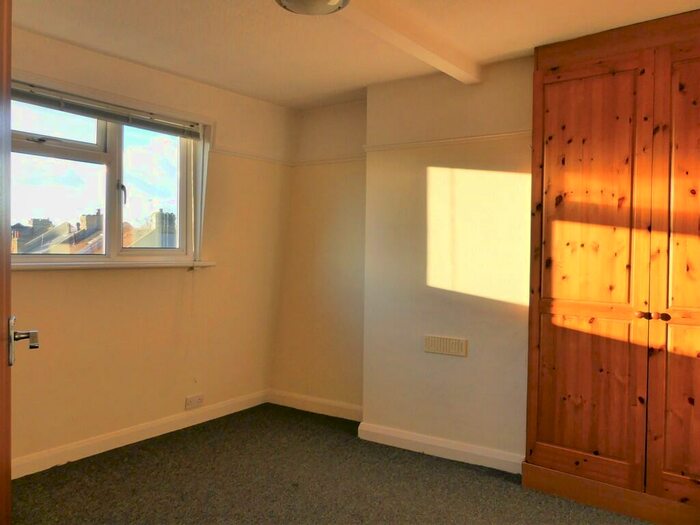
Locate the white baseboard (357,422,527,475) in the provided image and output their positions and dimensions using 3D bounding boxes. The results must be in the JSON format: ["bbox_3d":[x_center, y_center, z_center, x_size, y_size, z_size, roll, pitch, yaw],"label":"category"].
[{"bbox_3d":[0.508,1.096,3.026,1.031,0.112,0.022,1,2,30],"label":"white baseboard"}]

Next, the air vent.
[{"bbox_3d":[0.563,0.493,2.970,0.262,0.097,0.018,1,2,30],"label":"air vent"}]

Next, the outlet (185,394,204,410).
[{"bbox_3d":[-1.063,0.956,3.467,0.014,0.087,0.147,11,8,38],"label":"outlet"}]

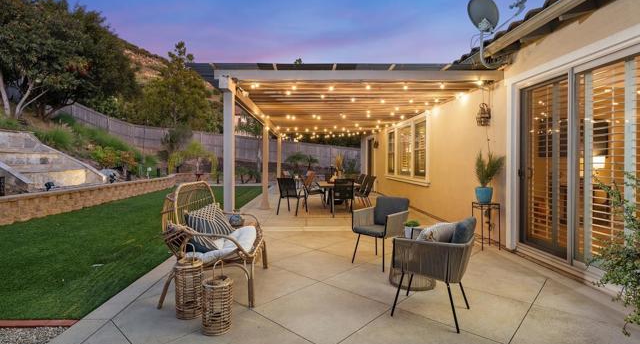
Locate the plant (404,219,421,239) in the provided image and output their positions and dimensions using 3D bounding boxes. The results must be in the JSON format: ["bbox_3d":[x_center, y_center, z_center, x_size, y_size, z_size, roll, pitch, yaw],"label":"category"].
[{"bbox_3d":[1.000,0.617,3.470,0.160,0.220,0.160,0,2,-3],"label":"plant"}]

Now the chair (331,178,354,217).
[{"bbox_3d":[0.500,0.557,7.315,0.550,0.880,0.660,0,2,-2],"label":"chair"}]

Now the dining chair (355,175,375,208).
[{"bbox_3d":[1.180,0.558,8.670,0.600,0.930,0.580,0,2,-3],"label":"dining chair"}]

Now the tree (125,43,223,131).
[{"bbox_3d":[-11.900,-6.240,25.826,7.200,8.100,7.000,0,2,-3],"label":"tree"}]

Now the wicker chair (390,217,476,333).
[{"bbox_3d":[1.000,0.824,2.811,0.610,0.830,0.580,1,2,30],"label":"wicker chair"}]

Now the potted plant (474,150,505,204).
[{"bbox_3d":[2.560,0.066,4.855,0.400,0.820,0.400,0,2,-2],"label":"potted plant"}]

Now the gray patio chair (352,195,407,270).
[{"bbox_3d":[0.790,0.757,4.164,0.580,0.800,0.610,2,2,44],"label":"gray patio chair"}]

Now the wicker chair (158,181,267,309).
[{"bbox_3d":[-1.050,0.678,3.417,0.900,1.080,1.120,0,2,-3],"label":"wicker chair"}]

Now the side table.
[{"bbox_3d":[2.490,0.813,4.806,0.290,0.650,0.290,0,2,-3],"label":"side table"}]

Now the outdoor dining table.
[{"bbox_3d":[0.440,0.648,8.673,1.000,0.750,2.000,0,2,-3],"label":"outdoor dining table"}]

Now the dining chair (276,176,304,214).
[{"bbox_3d":[-0.650,0.551,7.495,0.560,0.880,0.660,1,2,19],"label":"dining chair"}]

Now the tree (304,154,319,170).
[{"bbox_3d":[-0.520,-0.489,19.994,0.950,1.250,0.950,0,2,-3],"label":"tree"}]

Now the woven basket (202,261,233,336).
[{"bbox_3d":[-0.815,0.979,2.547,0.240,0.540,0.240,0,2,0],"label":"woven basket"}]

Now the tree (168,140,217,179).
[{"bbox_3d":[-7.300,-0.613,18.290,2.450,2.100,2.400,0,2,-3],"label":"tree"}]

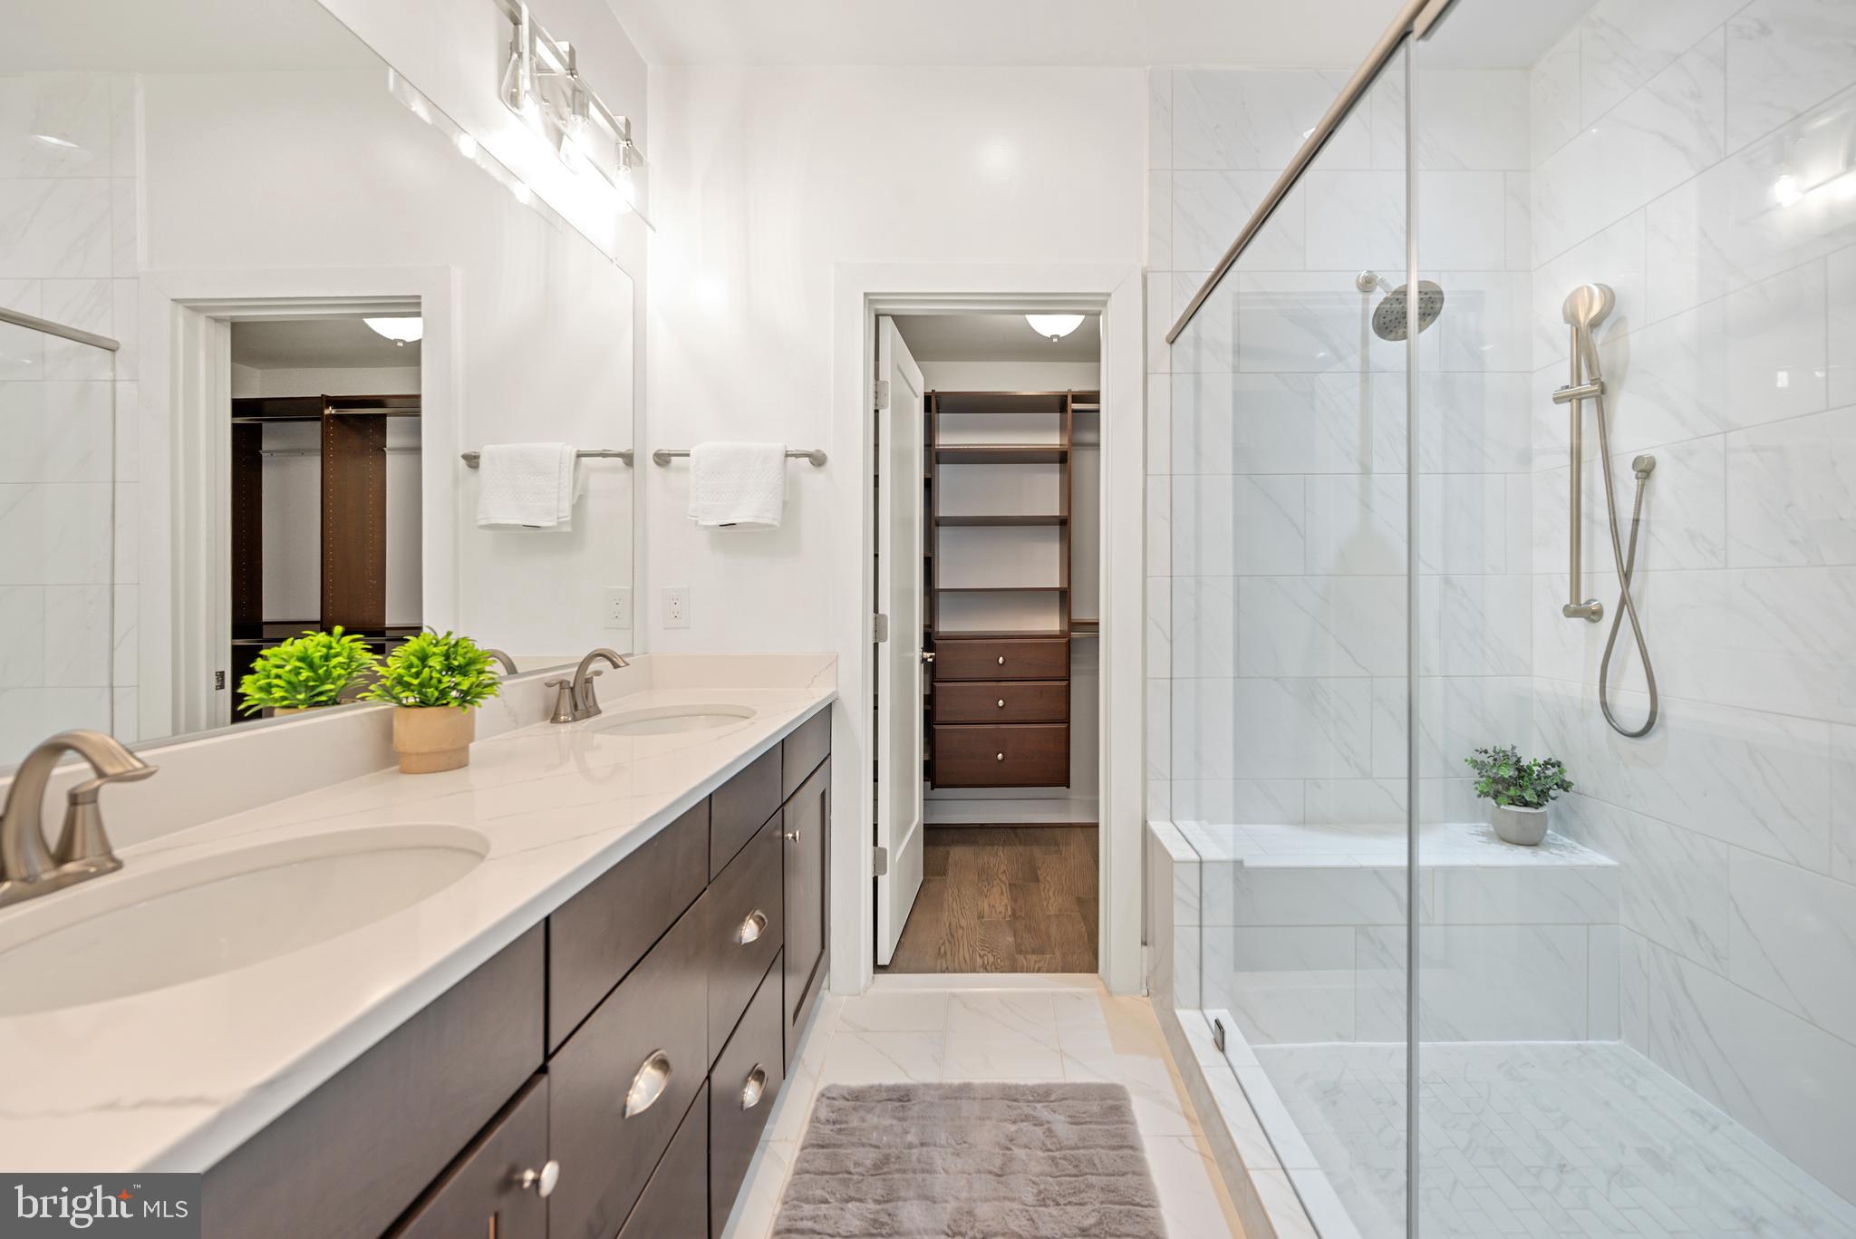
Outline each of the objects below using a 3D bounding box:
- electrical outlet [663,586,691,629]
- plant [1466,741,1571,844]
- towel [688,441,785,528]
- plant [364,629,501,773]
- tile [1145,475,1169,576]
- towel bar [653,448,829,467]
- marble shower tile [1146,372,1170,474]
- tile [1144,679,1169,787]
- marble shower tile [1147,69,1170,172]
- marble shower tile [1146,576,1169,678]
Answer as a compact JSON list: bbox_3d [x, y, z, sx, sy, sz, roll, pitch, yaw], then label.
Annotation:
[{"bbox_3d":[-0.746,-0.035,2.145,0.080,0.125,0.010,0,1,2],"label":"electrical outlet"},{"bbox_3d":[1.637,0.473,2.000,0.250,0.262,0.240,0,1,2],"label":"plant"},{"bbox_3d":[-0.550,-0.386,2.075,0.275,0.250,0.070,0,1,2],"label":"towel"},{"bbox_3d":[-0.842,0.135,1.230,0.205,0.226,0.205,0,1,2],"label":"plant"},{"bbox_3d":[0.687,-0.280,2.145,0.069,0.302,0.012,0,1,2],"label":"tile"},{"bbox_3d":[-0.550,-0.476,2.112,0.505,0.052,0.070,0,1,2],"label":"towel bar"},{"bbox_3d":[0.687,-0.583,2.145,0.069,0.304,0.012,0,1,2],"label":"marble shower tile"},{"bbox_3d":[0.687,0.330,2.145,0.069,0.309,0.012,0,1,2],"label":"tile"},{"bbox_3d":[0.687,-1.482,2.145,0.069,0.299,0.012,0,1,2],"label":"marble shower tile"},{"bbox_3d":[0.687,0.024,2.145,0.069,0.302,0.012,0,1,2],"label":"marble shower tile"}]

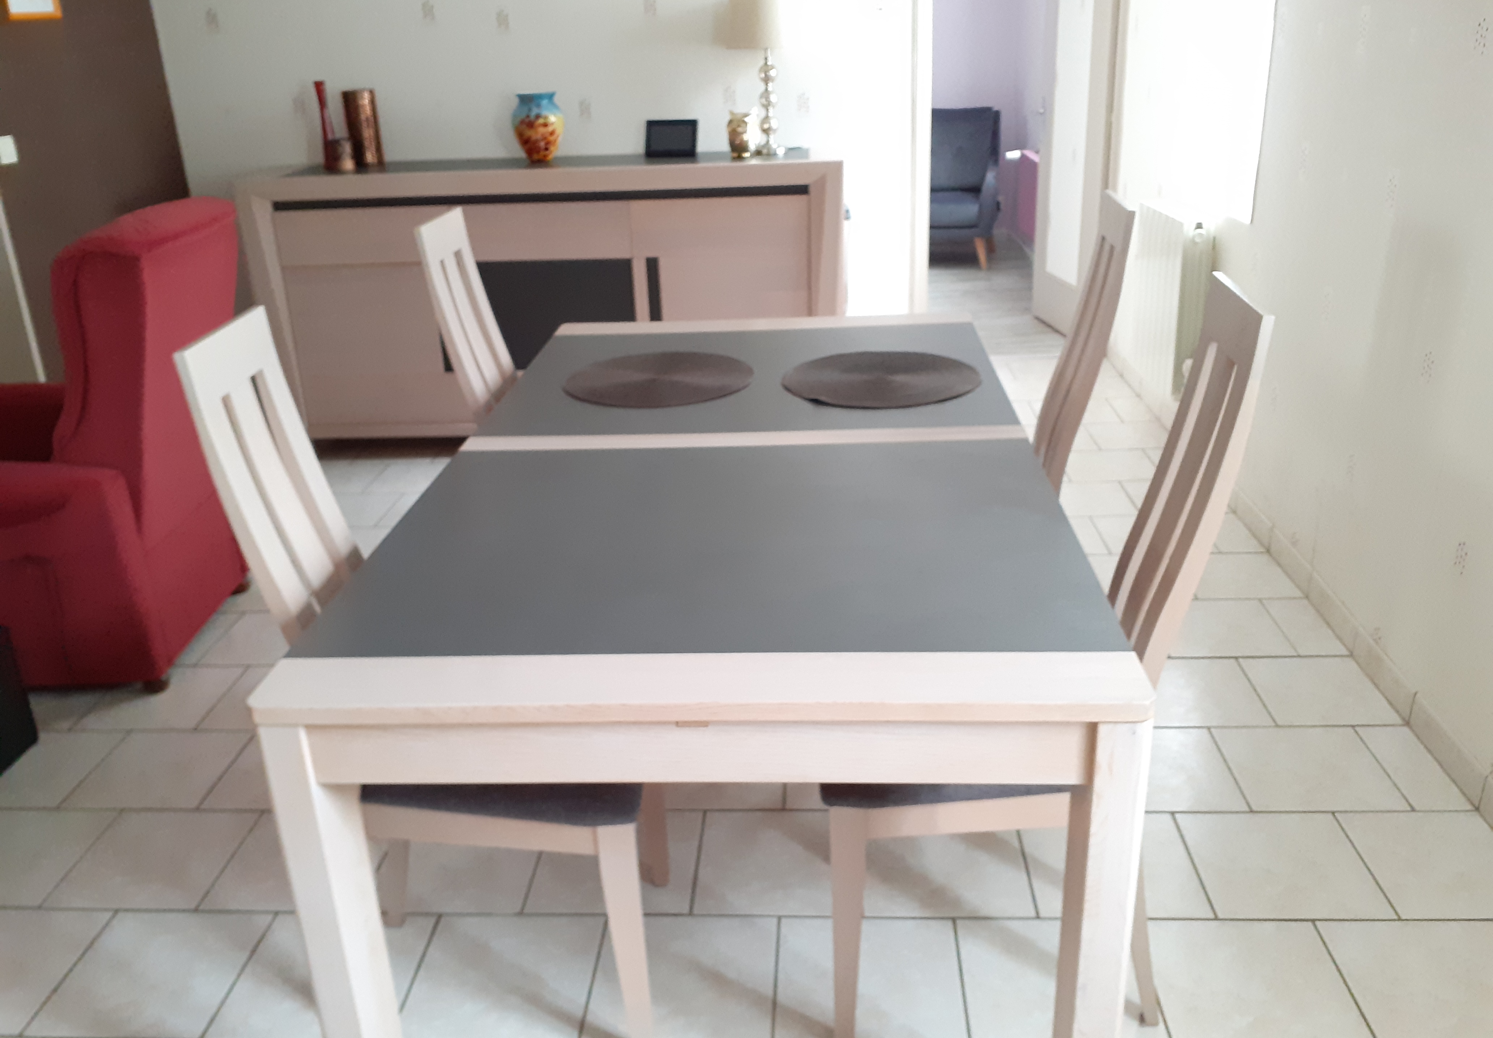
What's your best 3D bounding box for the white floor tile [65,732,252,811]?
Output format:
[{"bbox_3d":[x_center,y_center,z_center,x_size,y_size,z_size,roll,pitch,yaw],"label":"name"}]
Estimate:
[{"bbox_3d":[-1.272,0.548,2.538,0.297,0.010,0.284,-1,24,4],"label":"white floor tile"}]

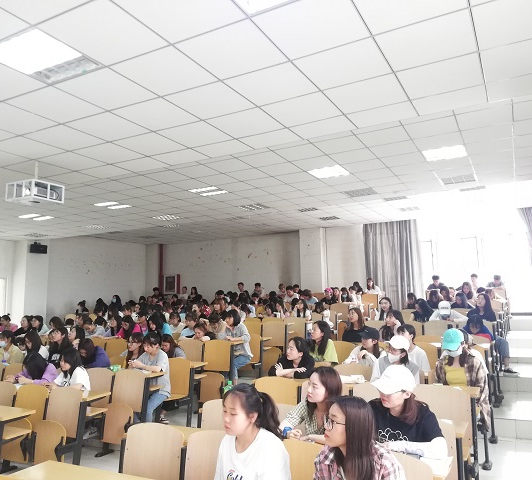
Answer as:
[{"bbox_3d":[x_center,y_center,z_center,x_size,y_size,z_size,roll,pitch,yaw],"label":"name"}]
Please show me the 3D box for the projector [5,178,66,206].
[{"bbox_3d":[-2.682,-0.520,5.605,0.470,0.220,0.420,-6,-9,27],"label":"projector"}]

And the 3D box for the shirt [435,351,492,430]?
[{"bbox_3d":[1.761,1.329,4.305,0.500,0.660,0.380,-6,-8,27],"label":"shirt"}]

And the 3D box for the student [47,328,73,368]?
[{"bbox_3d":[-2.730,1.783,6.295,0.440,1.200,0.670,-7,-9,35],"label":"student"}]

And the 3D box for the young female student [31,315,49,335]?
[{"bbox_3d":[-4.615,2.163,9.757,0.470,1.210,0.700,-6,-9,32],"label":"young female student"}]

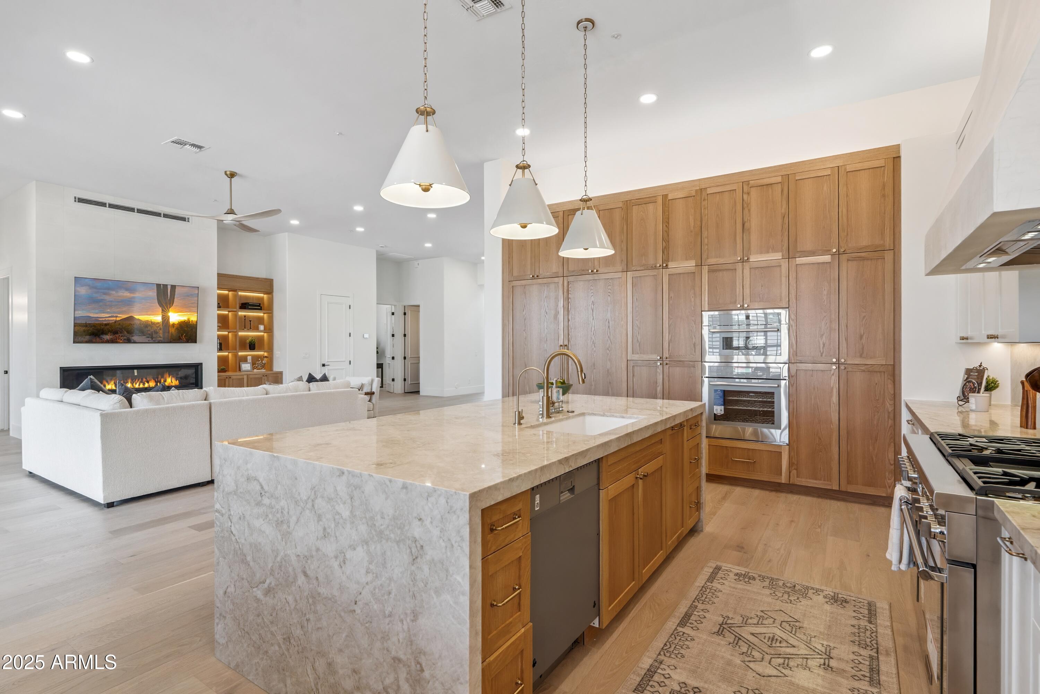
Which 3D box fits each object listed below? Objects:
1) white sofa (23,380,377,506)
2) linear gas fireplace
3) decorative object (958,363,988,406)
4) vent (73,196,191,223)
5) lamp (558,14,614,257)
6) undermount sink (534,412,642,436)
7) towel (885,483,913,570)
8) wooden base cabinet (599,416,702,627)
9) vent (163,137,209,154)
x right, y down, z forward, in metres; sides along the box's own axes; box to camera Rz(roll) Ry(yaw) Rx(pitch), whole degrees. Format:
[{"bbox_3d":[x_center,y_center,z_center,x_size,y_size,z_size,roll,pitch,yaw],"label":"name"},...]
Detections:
[{"bbox_3d":[-3.598,0.888,6.080,2.110,0.910,2.790,0,0,33],"label":"white sofa"},{"bbox_3d":[-6.172,0.537,8.341,0.280,0.500,1.940,0,0,33],"label":"linear gas fireplace"},{"bbox_3d":[3.280,0.271,3.773,0.150,0.320,0.220,0,0,7],"label":"decorative object"},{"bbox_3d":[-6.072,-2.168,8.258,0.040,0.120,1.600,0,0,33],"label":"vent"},{"bbox_3d":[0.472,-1.494,3.740,0.410,1.640,0.410,0,0,0],"label":"lamp"},{"bbox_3d":[0.374,0.534,2.830,0.420,0.250,0.740,0,0,33],"label":"undermount sink"},{"bbox_3d":[1.808,0.867,2.479,0.110,0.370,0.240,0,0,33],"label":"towel"},{"bbox_3d":[0.582,0.893,3.180,0.600,0.800,1.740,0,0,33],"label":"wooden base cabinet"},{"bbox_3d":[-3.834,-2.301,5.985,0.360,0.030,0.360,0,0,33],"label":"vent"}]

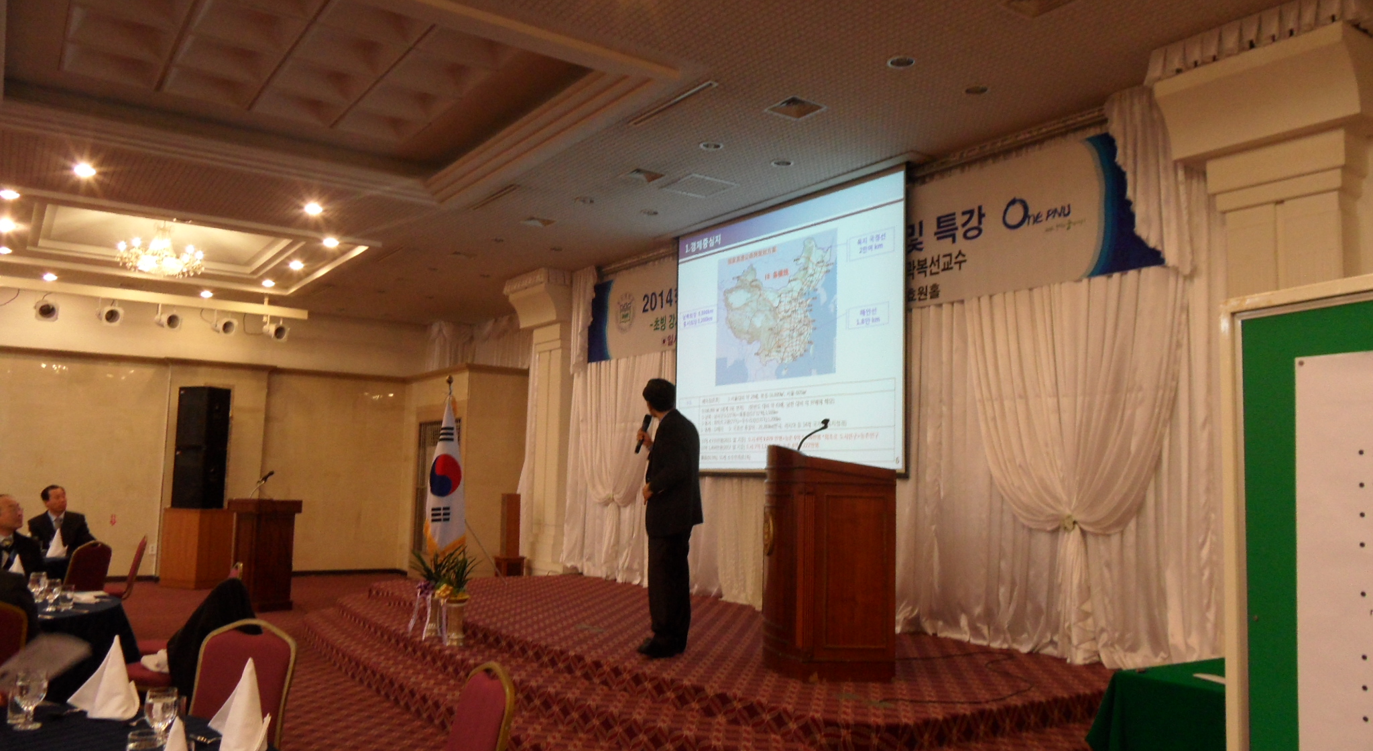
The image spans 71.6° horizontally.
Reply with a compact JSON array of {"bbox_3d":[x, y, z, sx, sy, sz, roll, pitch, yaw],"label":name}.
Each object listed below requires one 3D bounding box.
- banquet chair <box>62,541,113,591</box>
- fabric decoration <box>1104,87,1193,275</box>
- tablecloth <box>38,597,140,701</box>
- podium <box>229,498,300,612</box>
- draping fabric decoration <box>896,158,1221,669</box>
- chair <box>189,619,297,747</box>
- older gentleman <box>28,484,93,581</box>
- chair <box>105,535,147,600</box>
[{"bbox_3d":[-4.636,1.681,7.023,0.560,0.920,0.450,0,-6,15],"label":"banquet chair"},{"bbox_3d":[2.613,-1.080,5.413,0.180,1.110,0.433,5,-7,-36],"label":"fabric decoration"},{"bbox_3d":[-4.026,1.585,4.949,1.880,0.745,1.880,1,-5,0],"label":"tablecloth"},{"bbox_3d":[-4.397,1.844,9.924,0.445,1.110,0.650,7,-7,-44],"label":"podium"},{"bbox_3d":[2.284,0.184,6.192,0.300,3.190,2.400,5,-6,-34],"label":"draping fabric decoration"},{"bbox_3d":[-1.800,1.413,3.508,0.450,0.920,0.560,1,-6,8],"label":"chair"},{"bbox_3d":[-5.314,1.563,8.049,0.780,1.270,0.550,-3,-7,42],"label":"older gentleman"},{"bbox_3d":[-4.459,1.707,7.255,0.560,0.920,0.450,4,-6,-28],"label":"chair"}]

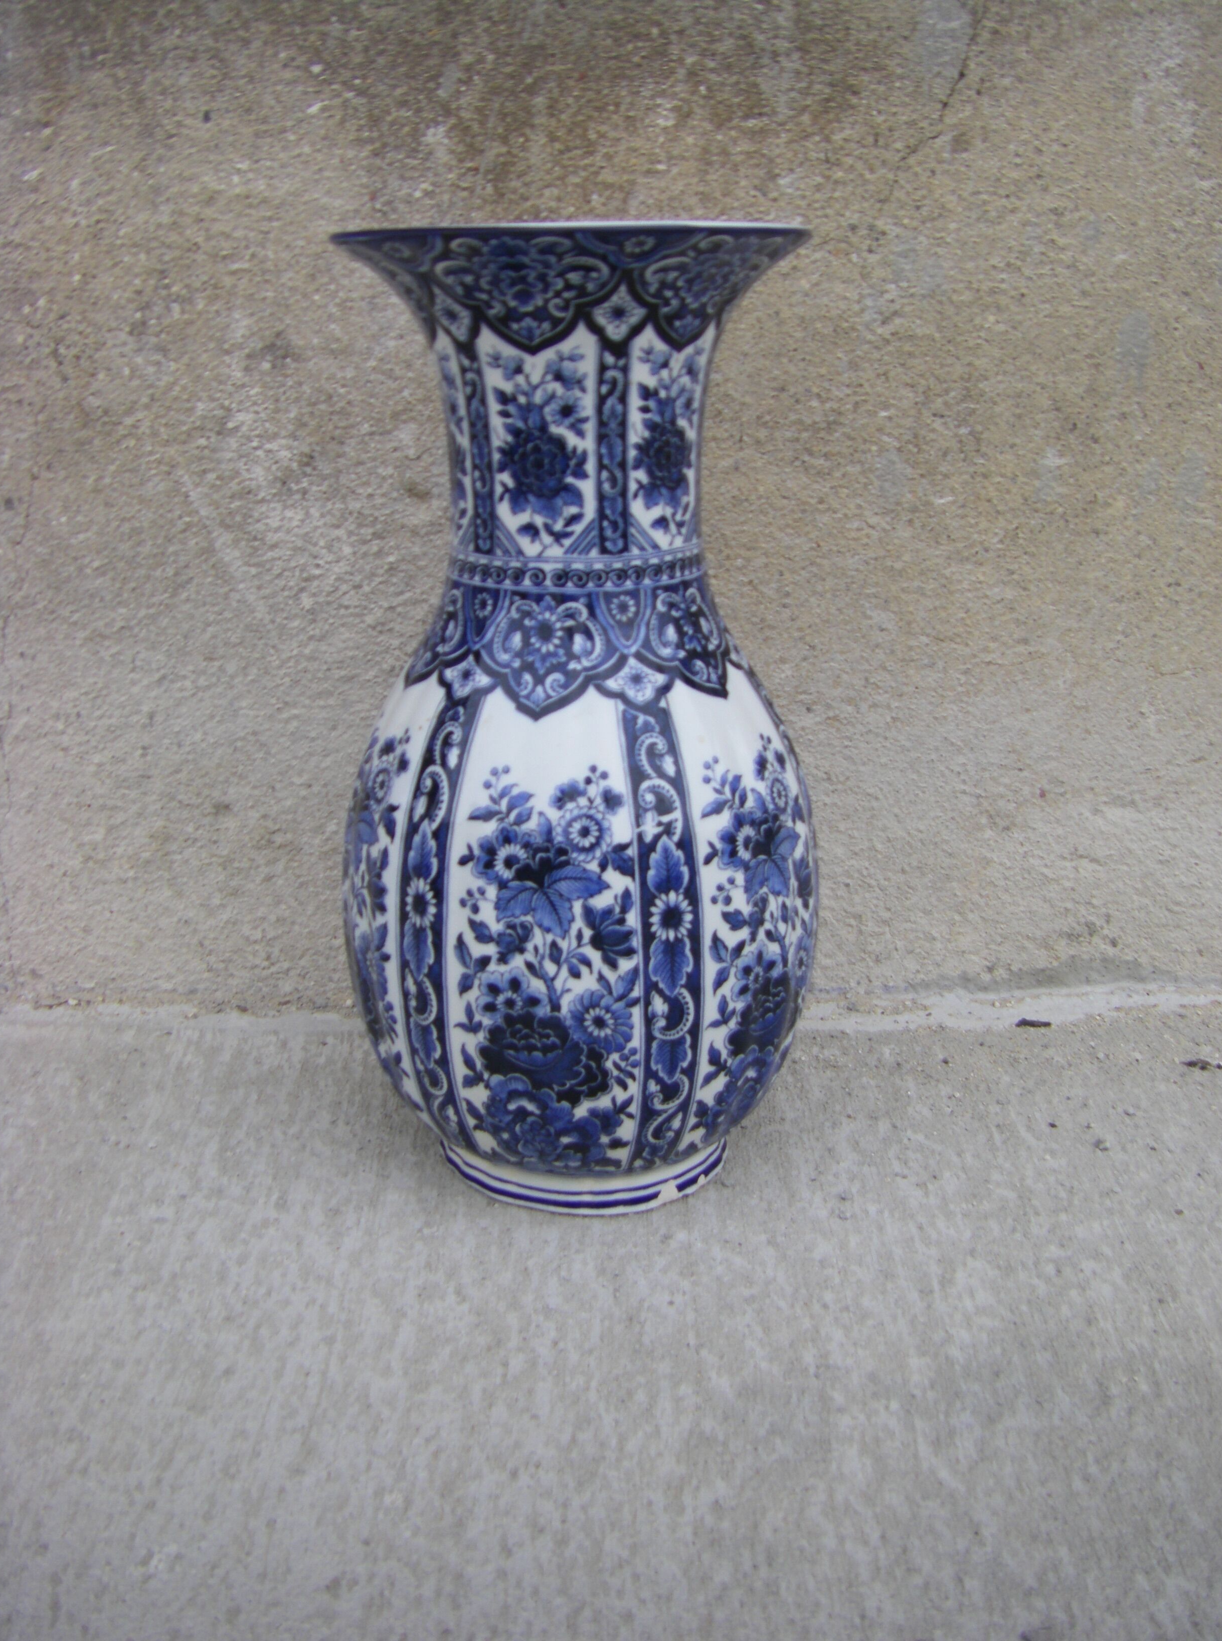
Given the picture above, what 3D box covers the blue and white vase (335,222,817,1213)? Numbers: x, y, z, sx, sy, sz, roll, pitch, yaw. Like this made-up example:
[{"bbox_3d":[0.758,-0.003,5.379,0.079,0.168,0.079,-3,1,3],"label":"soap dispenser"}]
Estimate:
[{"bbox_3d":[-0.013,-0.040,0.750,0.199,0.390,0.199,0,18,0],"label":"blue and white vase"}]

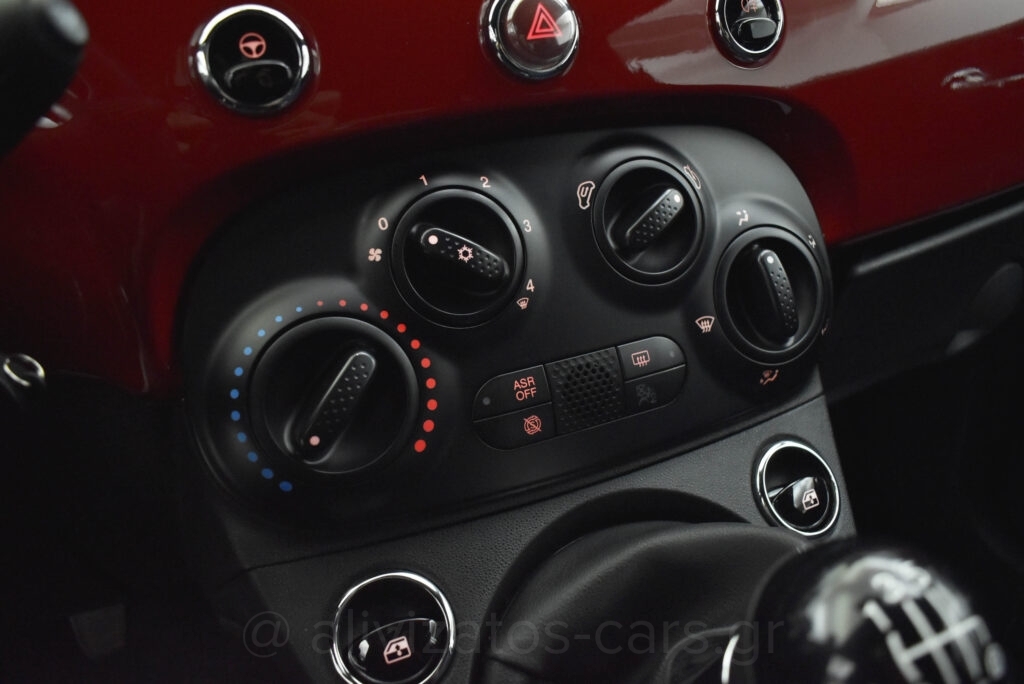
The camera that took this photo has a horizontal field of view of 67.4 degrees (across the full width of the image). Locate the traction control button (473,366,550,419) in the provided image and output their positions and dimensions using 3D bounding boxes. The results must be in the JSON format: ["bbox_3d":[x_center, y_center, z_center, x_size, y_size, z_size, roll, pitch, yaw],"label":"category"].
[{"bbox_3d":[-0.001,0.018,0.271,0.029,0.014,0.006,-13,7,-20],"label":"traction control button"}]

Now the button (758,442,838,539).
[{"bbox_3d":[0.119,0.061,0.319,0.039,0.039,0.007,-13,-13,-20],"label":"button"}]

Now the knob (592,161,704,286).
[{"bbox_3d":[0.053,-0.045,0.283,0.048,0.048,0.016,-13,3,-20],"label":"knob"}]

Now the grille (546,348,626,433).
[{"bbox_3d":[0.027,0.018,0.282,0.029,0.026,0.006,-13,7,-20],"label":"grille"}]

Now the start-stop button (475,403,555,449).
[{"bbox_3d":[0.001,0.031,0.272,0.029,0.012,0.006,-13,7,-20],"label":"start-stop button"}]

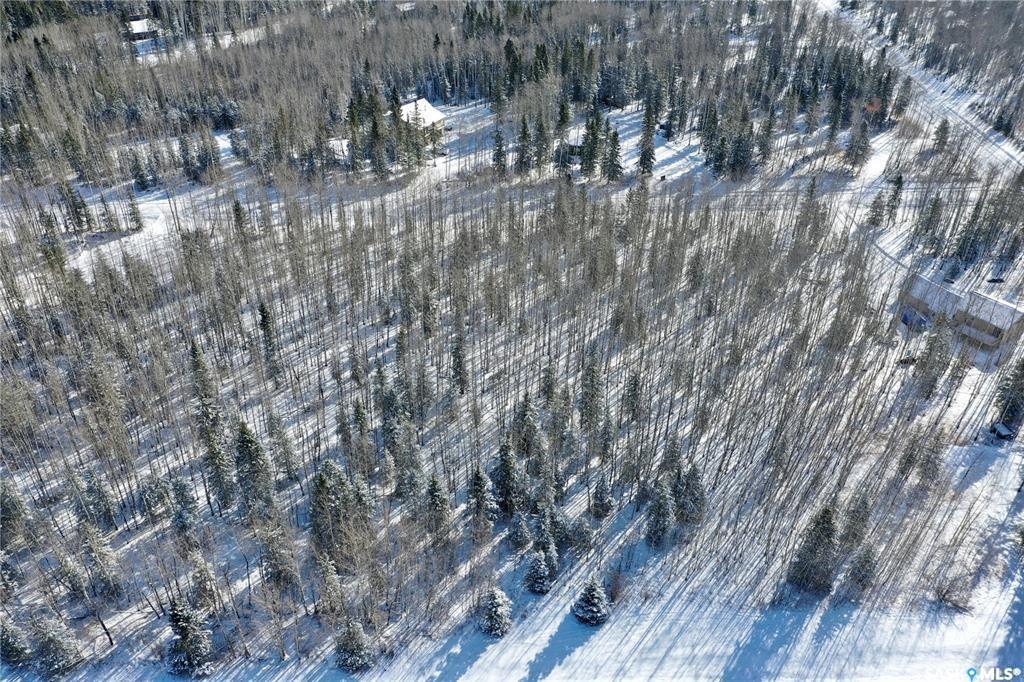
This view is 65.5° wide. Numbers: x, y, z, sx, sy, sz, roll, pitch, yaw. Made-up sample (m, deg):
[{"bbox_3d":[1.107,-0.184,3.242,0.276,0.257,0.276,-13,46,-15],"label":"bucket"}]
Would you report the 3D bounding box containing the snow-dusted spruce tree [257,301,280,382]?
[{"bbox_3d":[-36.580,0.330,117.750,3.270,14.550,3.270,-9,35,-17],"label":"snow-dusted spruce tree"}]

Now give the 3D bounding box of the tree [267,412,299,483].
[{"bbox_3d":[-29.760,13.360,101.740,3.990,10.630,3.990,-10,35,-17],"label":"tree"}]

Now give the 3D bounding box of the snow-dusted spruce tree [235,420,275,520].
[{"bbox_3d":[-30.946,15.082,94.479,4.390,14.690,4.390,2,33,0],"label":"snow-dusted spruce tree"}]

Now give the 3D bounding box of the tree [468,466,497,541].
[{"bbox_3d":[-3.236,18.606,93.429,3.600,11.130,3.600,2,33,0],"label":"tree"}]

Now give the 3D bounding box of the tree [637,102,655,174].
[{"bbox_3d":[28.532,-42.028,165.202,3.850,15.800,3.850,2,34,0],"label":"tree"}]

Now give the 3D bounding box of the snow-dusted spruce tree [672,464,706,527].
[{"bbox_3d":[22.290,18.520,97.910,4.140,9.370,4.140,12,34,15],"label":"snow-dusted spruce tree"}]

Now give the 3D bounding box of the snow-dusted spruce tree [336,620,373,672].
[{"bbox_3d":[-16.070,30.330,80.380,3.630,6.410,3.630,-7,34,-14],"label":"snow-dusted spruce tree"}]

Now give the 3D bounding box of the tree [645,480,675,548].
[{"bbox_3d":[15.905,17.909,83.292,3.150,9.050,3.150,2,34,0],"label":"tree"}]

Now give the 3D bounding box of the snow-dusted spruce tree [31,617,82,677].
[{"bbox_3d":[-45.983,29.447,78.951,4.490,6.670,4.490,2,33,0],"label":"snow-dusted spruce tree"}]

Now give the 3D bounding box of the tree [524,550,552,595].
[{"bbox_3d":[2.631,22.642,79.061,2.620,5.350,2.620,2,34,0],"label":"tree"}]

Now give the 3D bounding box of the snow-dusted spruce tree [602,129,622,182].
[{"bbox_3d":[24.700,-44.980,192.180,4.880,12.800,4.880,6,33,6],"label":"snow-dusted spruce tree"}]

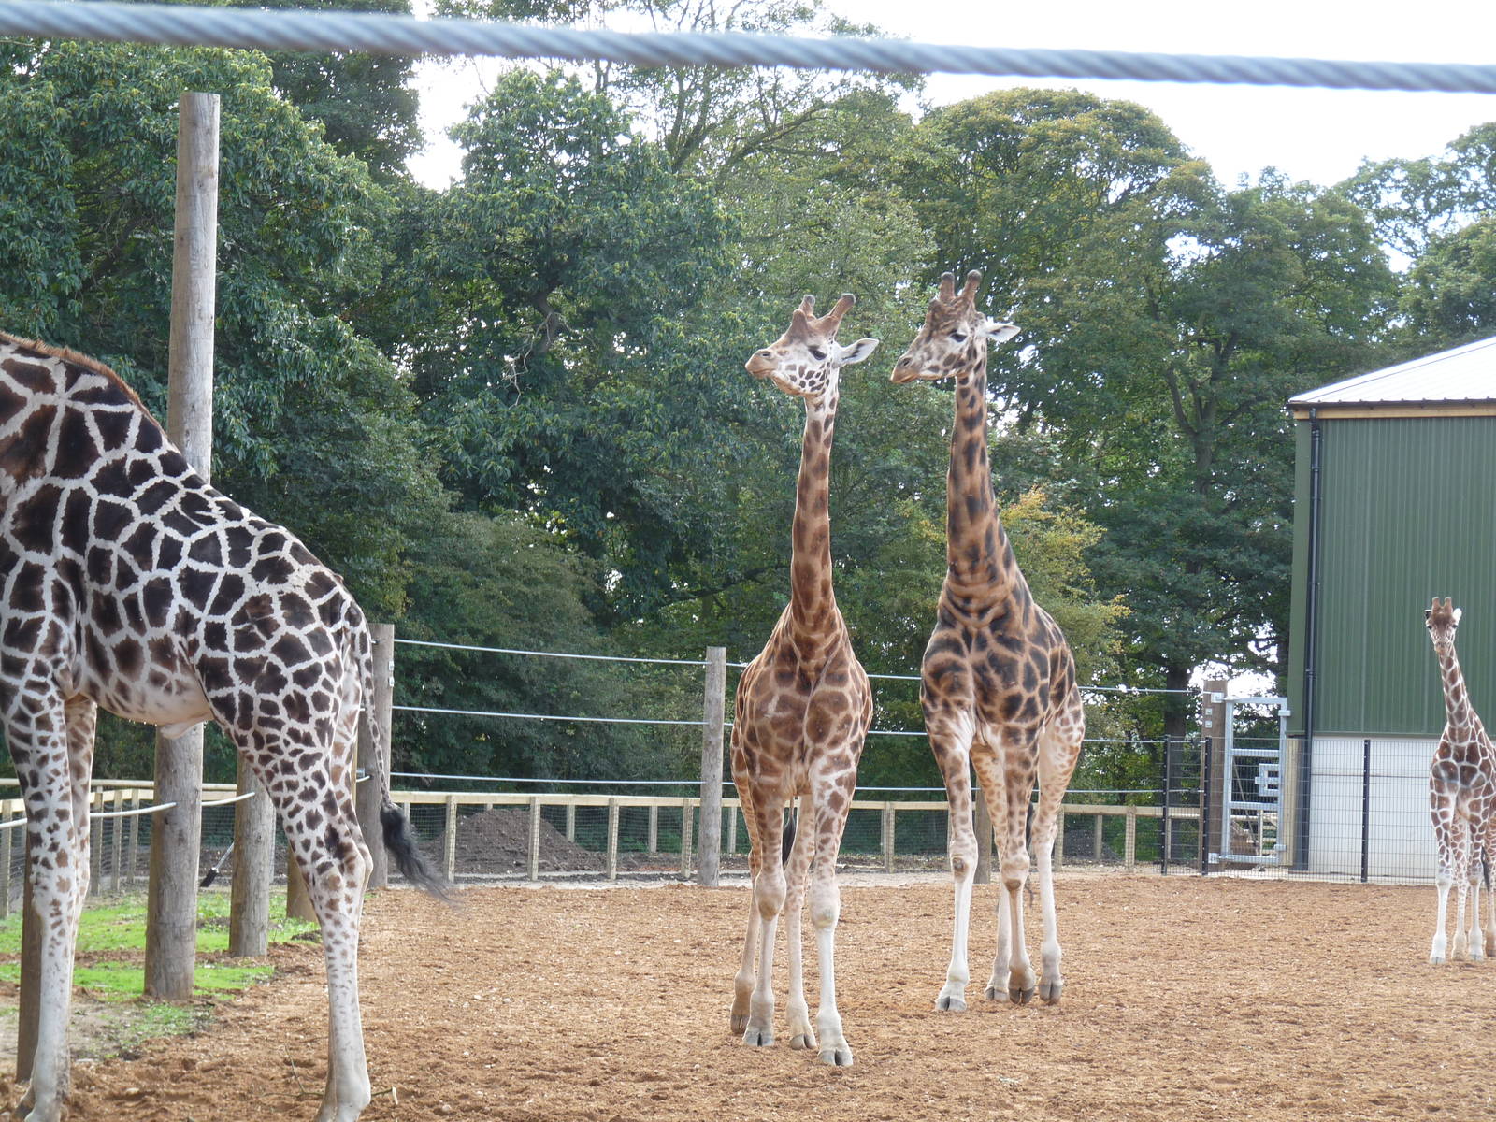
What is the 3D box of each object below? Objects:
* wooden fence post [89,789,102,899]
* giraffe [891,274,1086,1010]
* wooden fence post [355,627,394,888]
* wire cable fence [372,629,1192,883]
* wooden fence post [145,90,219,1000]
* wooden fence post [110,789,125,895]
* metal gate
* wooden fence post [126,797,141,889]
[{"bbox_3d":[-6.475,2.819,46.822,0.100,1.040,0.100,2,-2,0],"label":"wooden fence post"},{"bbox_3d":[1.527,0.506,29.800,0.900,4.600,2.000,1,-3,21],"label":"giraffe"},{"bbox_3d":[-4.105,2.164,52.062,0.350,2.940,0.350,2,-2,0],"label":"wooden fence post"},{"bbox_3d":[1.477,2.729,61.058,0.250,2.850,21.000,0,-3,31],"label":"wire cable fence"},{"bbox_3d":[-3.475,-0.102,29.118,0.290,5.600,0.290,2,-2,0],"label":"wooden fence post"},{"bbox_3d":[-6.481,2.891,48.422,0.100,1.040,0.100,2,-2,0],"label":"wooden fence post"},{"bbox_3d":[7.520,3.256,70.000,0.980,2.500,0.120,1,-2,10],"label":"metal gate"},{"bbox_3d":[-6.575,2.983,50.421,0.100,1.000,0.100,2,-2,0],"label":"wooden fence post"}]

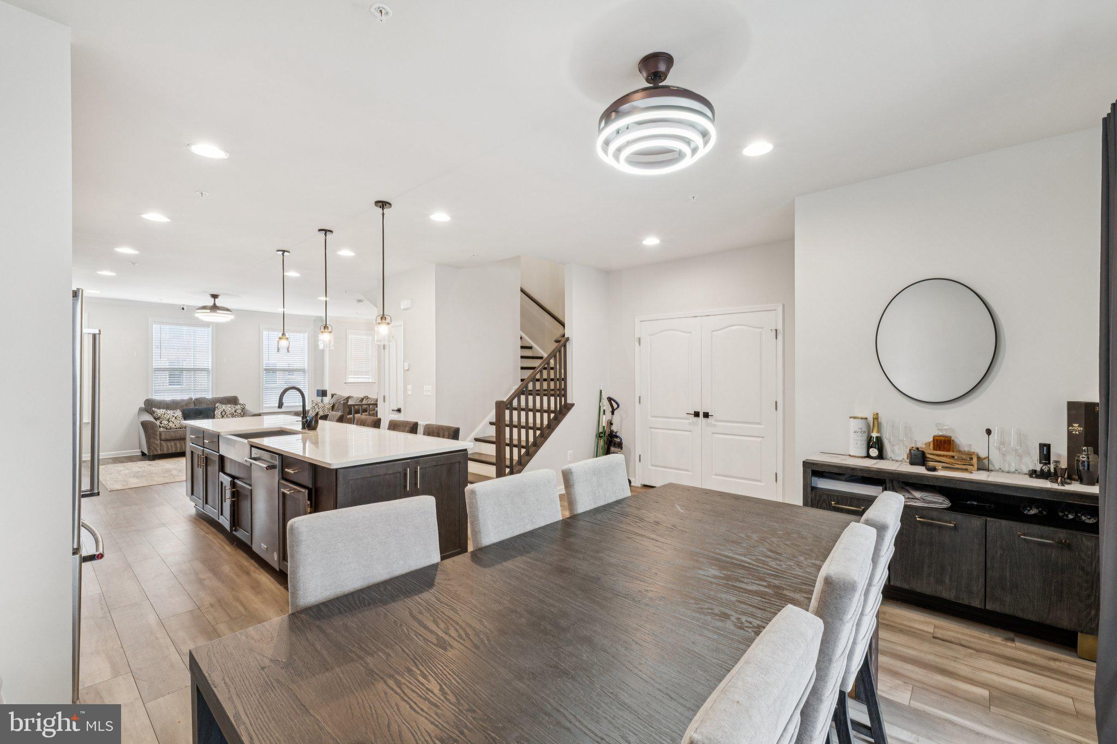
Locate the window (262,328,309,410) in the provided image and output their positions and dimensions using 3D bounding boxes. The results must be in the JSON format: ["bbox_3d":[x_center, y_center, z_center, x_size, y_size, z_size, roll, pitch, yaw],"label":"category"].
[{"bbox_3d":[-5.946,-0.047,10.137,0.100,1.760,0.916,0,0,41],"label":"window"}]

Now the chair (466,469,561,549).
[{"bbox_3d":[-0.005,0.951,1.919,0.610,0.945,0.480,0,0,44],"label":"chair"}]

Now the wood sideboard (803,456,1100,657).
[{"bbox_3d":[2.314,1.019,2.845,1.390,0.835,0.407,0,0,41],"label":"wood sideboard"}]

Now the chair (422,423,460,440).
[{"bbox_3d":[-1.197,0.948,3.983,0.470,0.970,0.550,0,0,41],"label":"chair"}]

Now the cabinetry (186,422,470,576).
[{"bbox_3d":[-2.284,0.977,4.135,3.494,0.910,1.047,0,0,41],"label":"cabinetry"}]

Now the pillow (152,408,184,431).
[{"bbox_3d":[-6.624,0.801,7.912,0.150,0.400,0.430,-24,-11,24],"label":"pillow"}]

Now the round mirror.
[{"bbox_3d":[2.373,-0.197,2.953,0.595,0.793,0.030,0,0,41],"label":"round mirror"}]

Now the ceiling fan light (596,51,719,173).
[{"bbox_3d":[0.416,-1.130,1.990,0.510,0.410,0.510,0,0,0],"label":"ceiling fan light"}]

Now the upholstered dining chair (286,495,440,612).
[{"bbox_3d":[-0.501,0.950,1.429,0.480,0.945,0.610,0,0,-39],"label":"upholstered dining chair"}]

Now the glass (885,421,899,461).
[{"bbox_3d":[2.193,0.461,3.067,0.072,0.250,0.072,0,0,41],"label":"glass"}]

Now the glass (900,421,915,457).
[{"bbox_3d":[2.293,0.469,3.069,0.077,0.250,0.077,0,0,41],"label":"glass"}]

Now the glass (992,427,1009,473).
[{"bbox_3d":[2.585,0.461,2.721,0.072,0.250,0.072,0,0,41],"label":"glass"}]

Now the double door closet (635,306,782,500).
[{"bbox_3d":[1.605,0.376,5.248,1.700,2.110,0.100,0,0,41],"label":"double door closet"}]

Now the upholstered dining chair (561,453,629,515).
[{"bbox_3d":[0.397,0.968,2.472,0.620,0.930,0.490,0,0,41],"label":"upholstered dining chair"}]

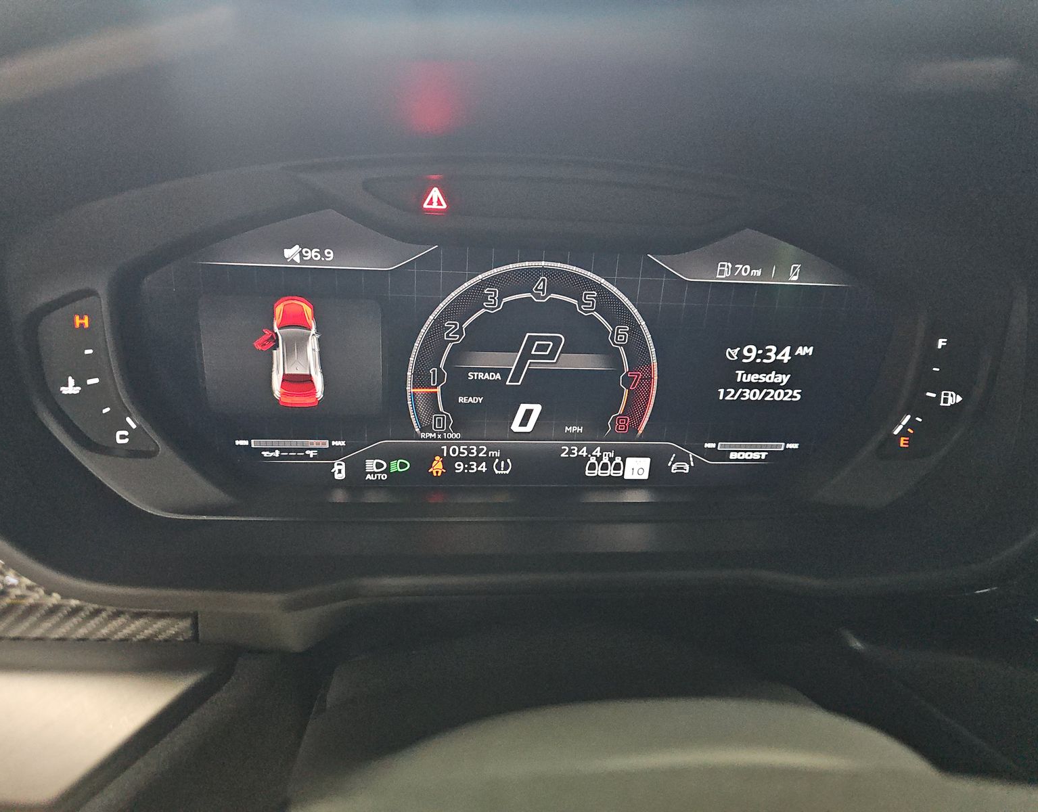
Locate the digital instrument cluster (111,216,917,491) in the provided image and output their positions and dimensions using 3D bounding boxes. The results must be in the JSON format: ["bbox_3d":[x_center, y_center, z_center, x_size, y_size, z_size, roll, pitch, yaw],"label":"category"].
[{"bbox_3d":[0.006,-0.020,0.290,0.293,0.110,0.020,1,22,-7],"label":"digital instrument cluster"}]

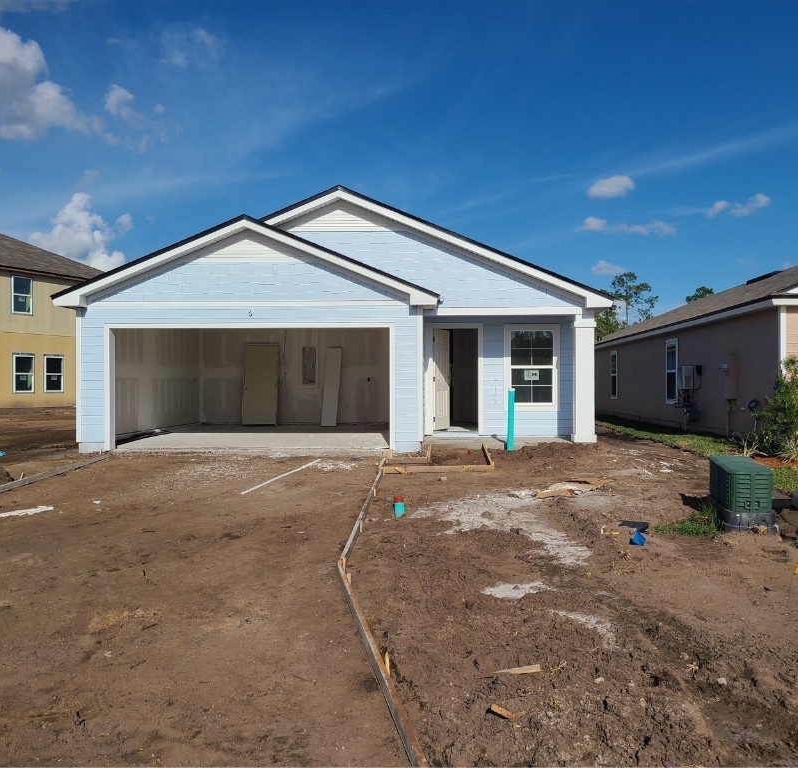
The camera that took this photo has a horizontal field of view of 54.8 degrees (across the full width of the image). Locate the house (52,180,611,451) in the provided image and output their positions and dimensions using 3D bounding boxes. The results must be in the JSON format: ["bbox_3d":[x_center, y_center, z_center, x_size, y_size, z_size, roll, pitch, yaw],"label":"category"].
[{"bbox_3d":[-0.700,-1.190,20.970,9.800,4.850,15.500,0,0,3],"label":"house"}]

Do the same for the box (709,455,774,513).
[{"bbox_3d":[3.630,1.050,8.180,0.440,0.450,0.780,0,0,9],"label":"box"}]

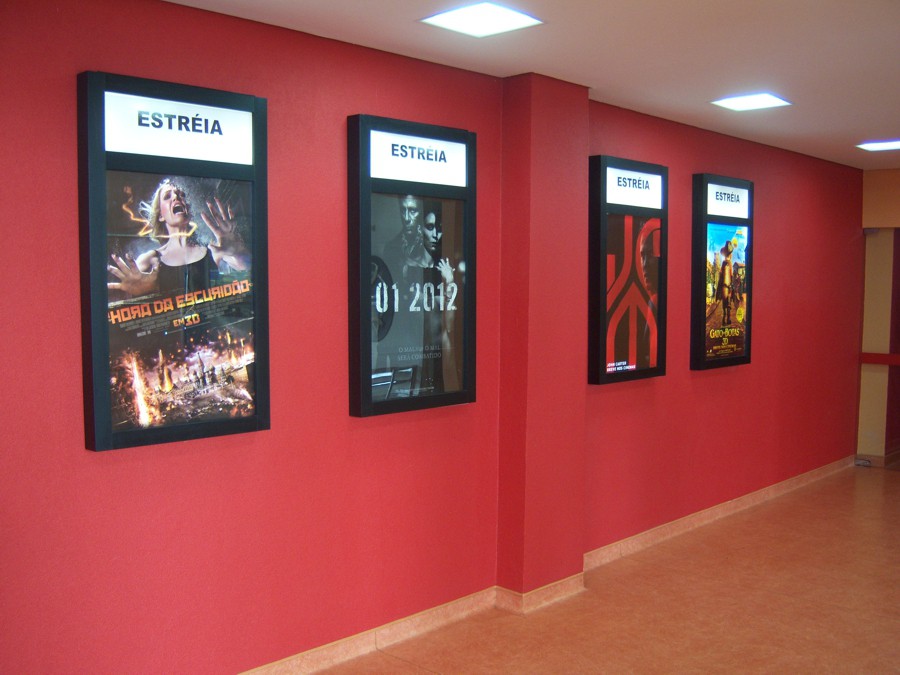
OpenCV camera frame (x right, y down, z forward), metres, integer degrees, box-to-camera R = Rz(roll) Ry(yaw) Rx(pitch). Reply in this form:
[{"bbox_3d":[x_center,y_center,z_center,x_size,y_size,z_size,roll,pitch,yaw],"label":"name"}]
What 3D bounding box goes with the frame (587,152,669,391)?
[{"bbox_3d":[1.116,-0.409,5.797,0.084,1.350,0.758,3,5,44],"label":"frame"}]

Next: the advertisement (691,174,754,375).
[{"bbox_3d":[1.953,-0.458,6.678,0.084,1.350,0.758,3,5,44],"label":"advertisement"}]

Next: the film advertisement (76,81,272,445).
[{"bbox_3d":[-1.027,-0.278,3.564,0.084,1.350,0.758,3,5,44],"label":"film advertisement"}]

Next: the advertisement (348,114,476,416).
[{"bbox_3d":[-0.163,-0.332,4.465,0.084,1.350,0.758,3,5,44],"label":"advertisement"}]

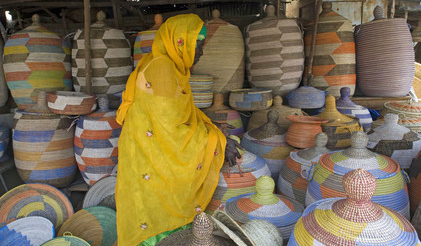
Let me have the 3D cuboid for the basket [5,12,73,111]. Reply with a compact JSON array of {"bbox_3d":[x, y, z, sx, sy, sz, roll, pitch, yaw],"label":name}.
[{"bbox_3d":[-1.455,-0.501,2.518,0.515,0.830,0.515,0,9,0],"label":"basket"}]

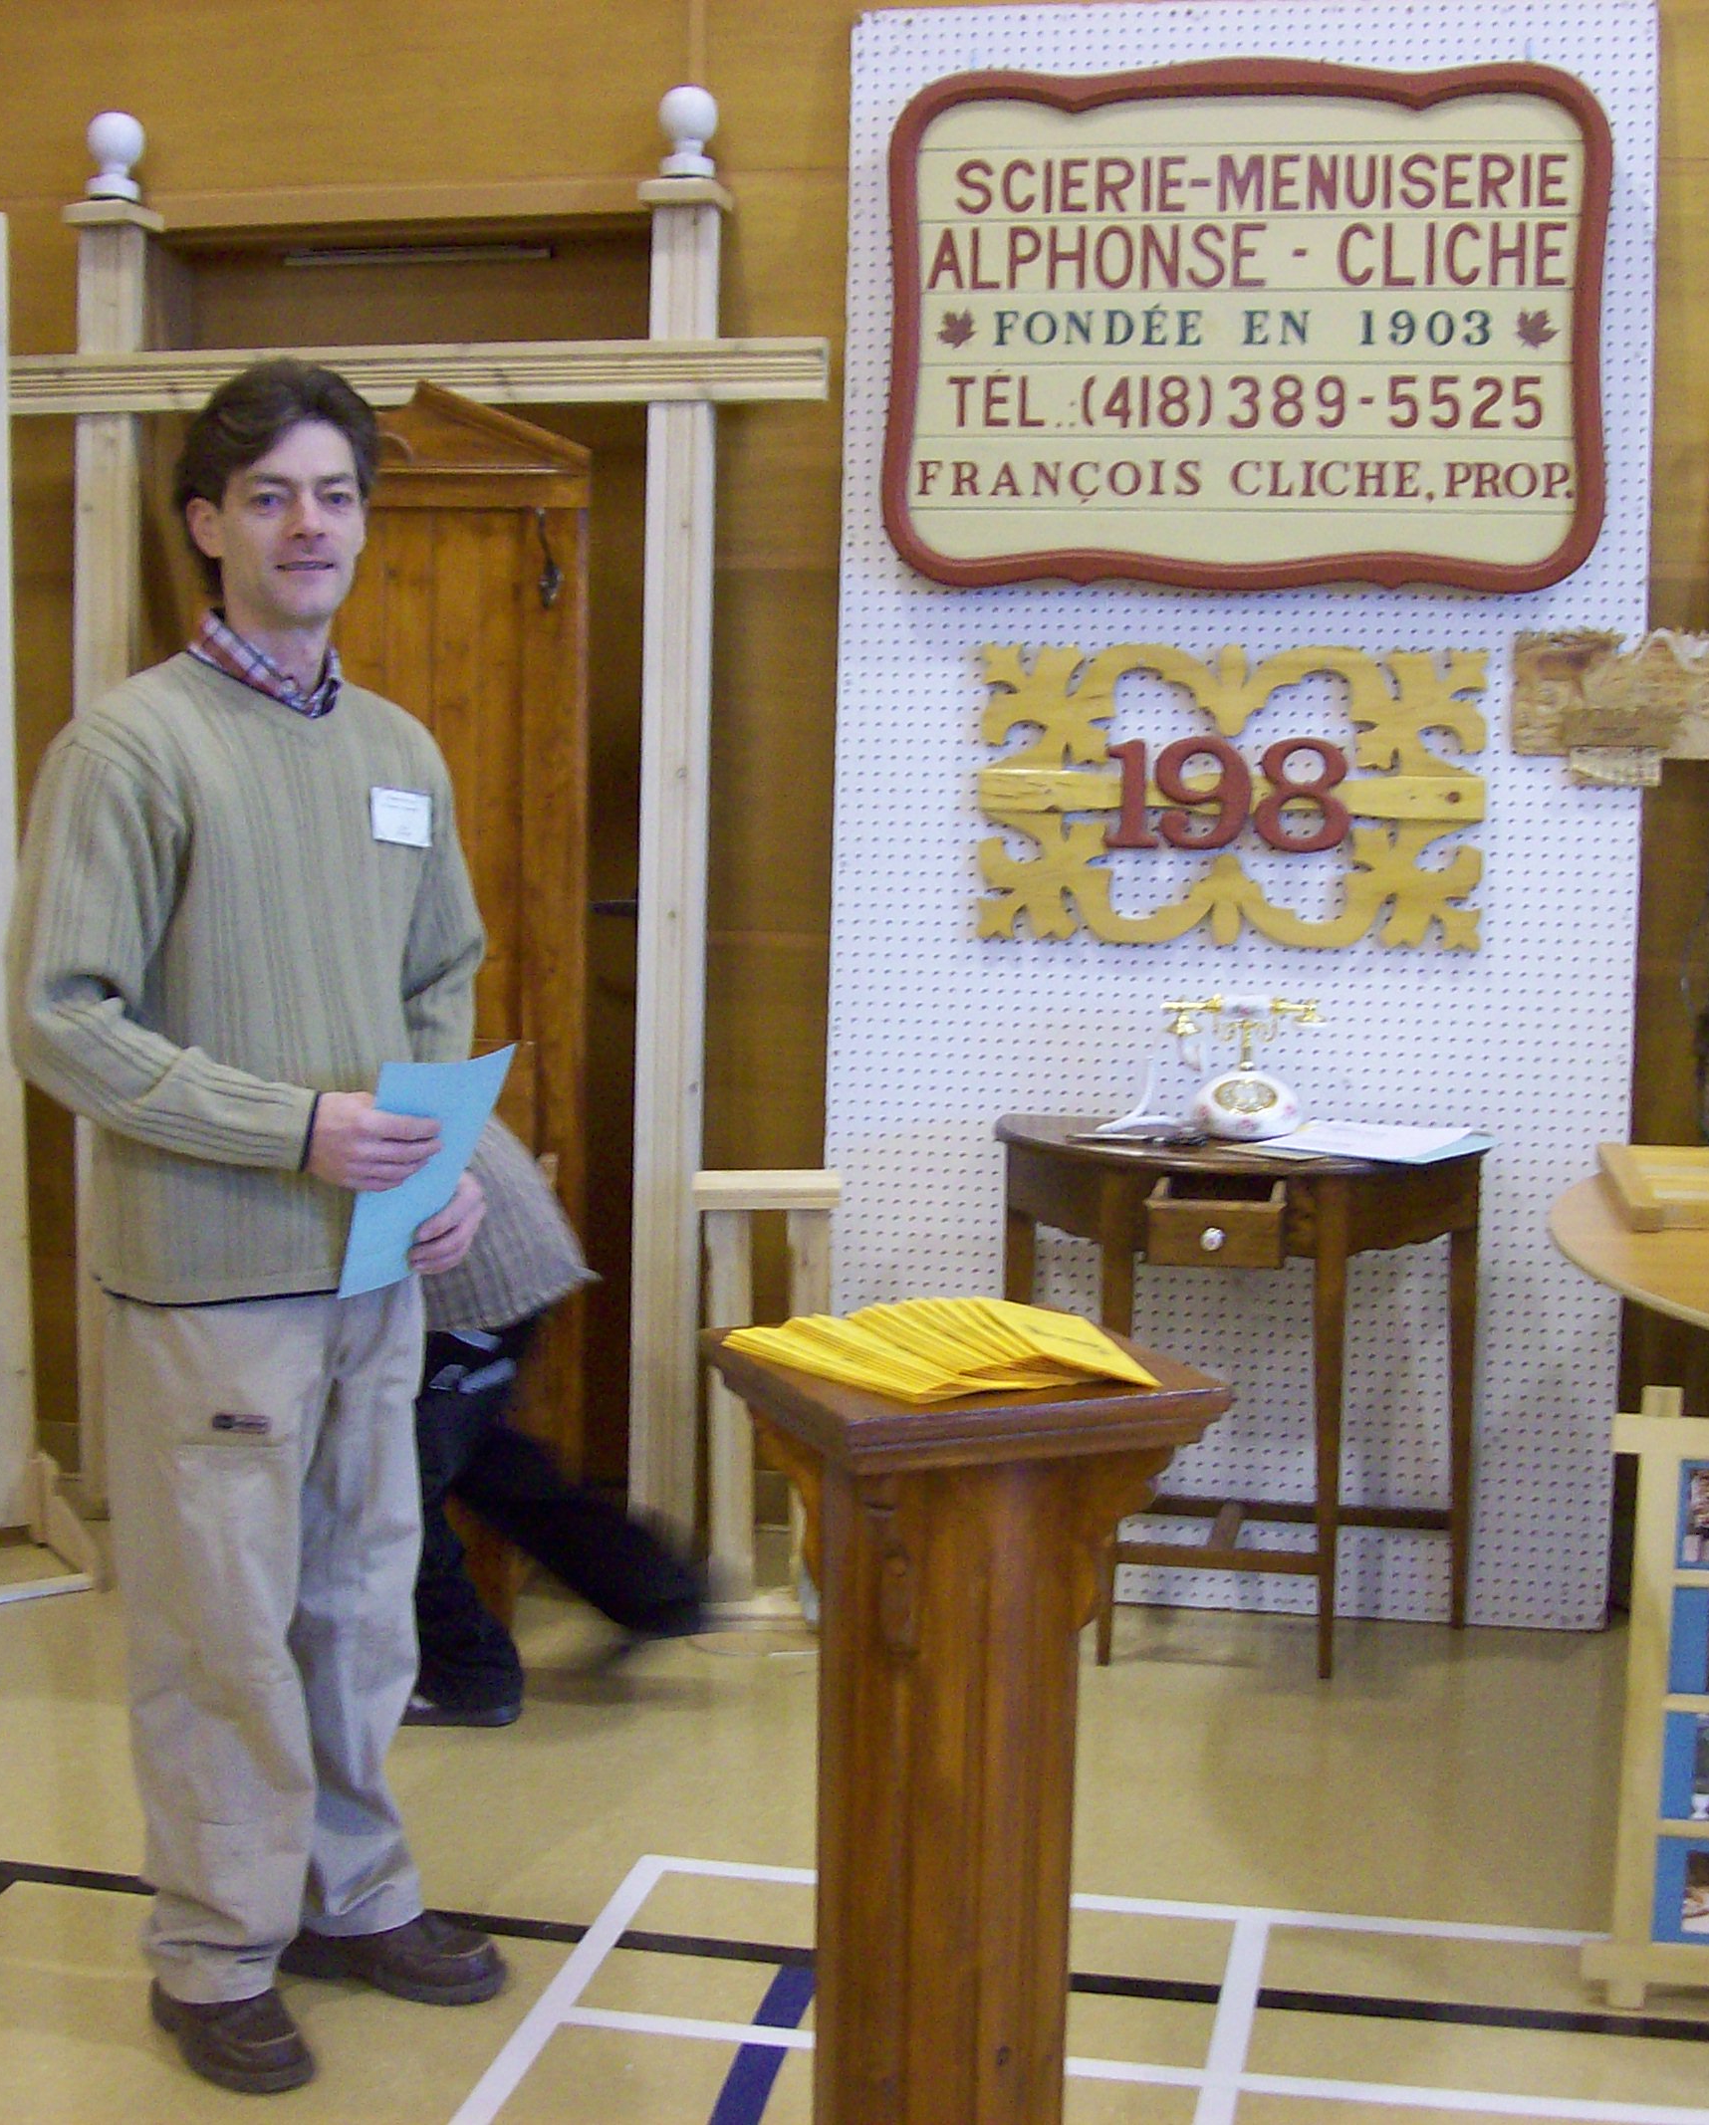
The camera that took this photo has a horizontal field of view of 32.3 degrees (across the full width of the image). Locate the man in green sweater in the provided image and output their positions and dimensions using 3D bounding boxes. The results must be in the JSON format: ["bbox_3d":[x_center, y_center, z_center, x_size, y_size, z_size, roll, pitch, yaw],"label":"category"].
[{"bbox_3d":[-0.573,0.151,2.941,0.403,1.704,0.514,7,9,44],"label":"man in green sweater"}]

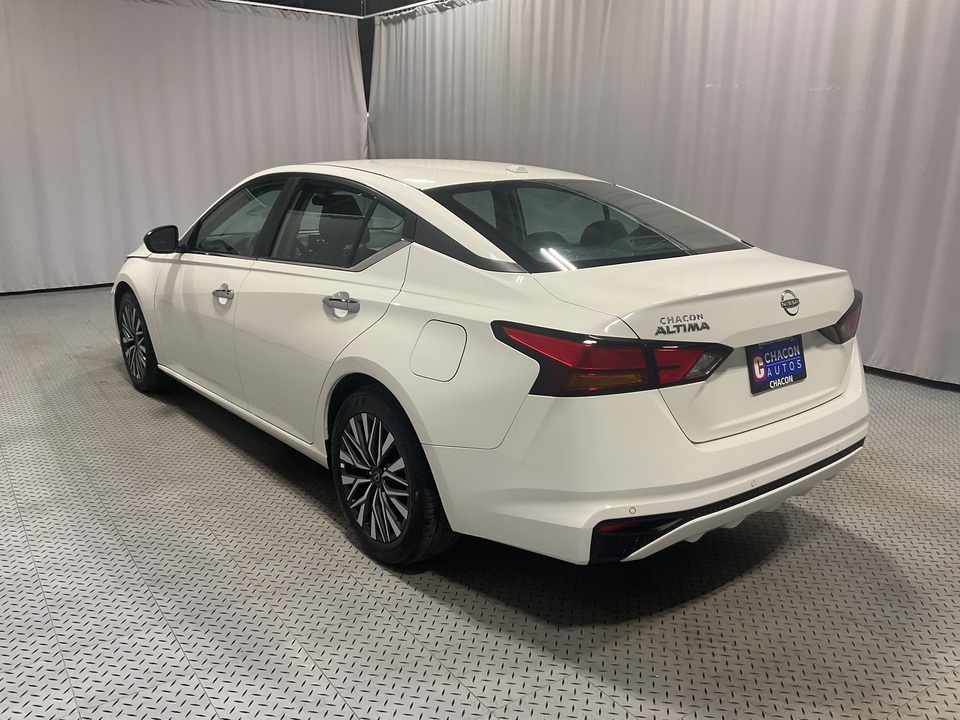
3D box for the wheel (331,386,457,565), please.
[{"bbox_3d":[-0.318,0.414,2.990,0.230,0.660,0.660,-11,18,-38],"label":"wheel"}]

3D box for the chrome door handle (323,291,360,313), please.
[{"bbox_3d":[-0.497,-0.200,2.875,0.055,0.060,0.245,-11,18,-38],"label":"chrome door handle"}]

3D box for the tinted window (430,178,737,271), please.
[{"bbox_3d":[0.426,-0.557,3.096,1.230,0.130,0.750,-11,36,-38],"label":"tinted window"}]

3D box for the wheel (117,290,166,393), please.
[{"bbox_3d":[-2.092,-0.131,5.118,0.230,0.660,0.660,-11,18,-38],"label":"wheel"}]

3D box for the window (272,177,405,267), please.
[{"bbox_3d":[-0.574,-0.552,3.232,0.070,0.400,1.030,15,1,-41],"label":"window"}]

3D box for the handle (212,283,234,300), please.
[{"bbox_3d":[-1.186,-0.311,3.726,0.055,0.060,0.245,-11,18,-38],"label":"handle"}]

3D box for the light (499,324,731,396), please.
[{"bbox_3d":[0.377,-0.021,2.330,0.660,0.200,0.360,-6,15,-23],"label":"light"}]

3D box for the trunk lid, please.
[{"bbox_3d":[0.816,-0.082,2.714,1.340,0.480,0.610,-11,18,-38],"label":"trunk lid"}]

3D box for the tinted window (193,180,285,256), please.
[{"bbox_3d":[-1.193,-0.709,3.950,0.070,0.420,0.860,15,1,-41],"label":"tinted window"}]

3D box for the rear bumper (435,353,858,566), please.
[{"bbox_3d":[0.772,0.221,2.841,1.820,0.550,0.780,-11,18,-38],"label":"rear bumper"}]

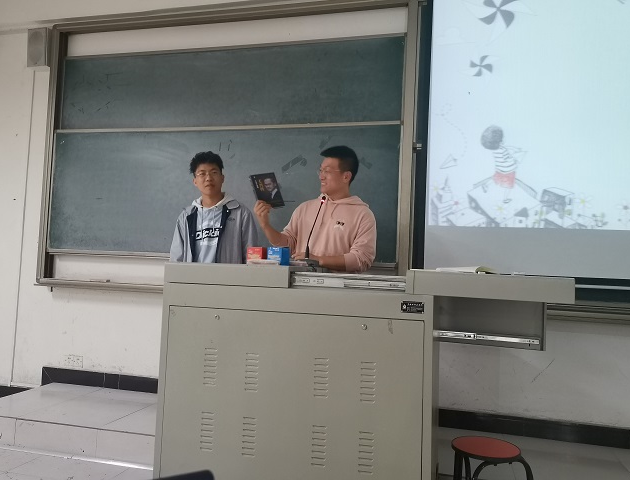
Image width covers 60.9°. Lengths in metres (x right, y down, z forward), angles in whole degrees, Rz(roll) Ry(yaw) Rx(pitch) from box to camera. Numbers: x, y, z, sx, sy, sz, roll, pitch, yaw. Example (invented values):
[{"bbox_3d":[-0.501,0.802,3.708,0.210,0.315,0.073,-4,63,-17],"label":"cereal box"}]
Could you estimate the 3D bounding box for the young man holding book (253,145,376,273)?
[{"bbox_3d":[-0.014,0.332,3.151,0.660,1.780,0.460,1,-2,22],"label":"young man holding book"}]

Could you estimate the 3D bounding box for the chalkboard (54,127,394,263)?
[{"bbox_3d":[-0.793,-0.362,4.070,2.840,1.010,0.060,2,-2,14],"label":"chalkboard"}]

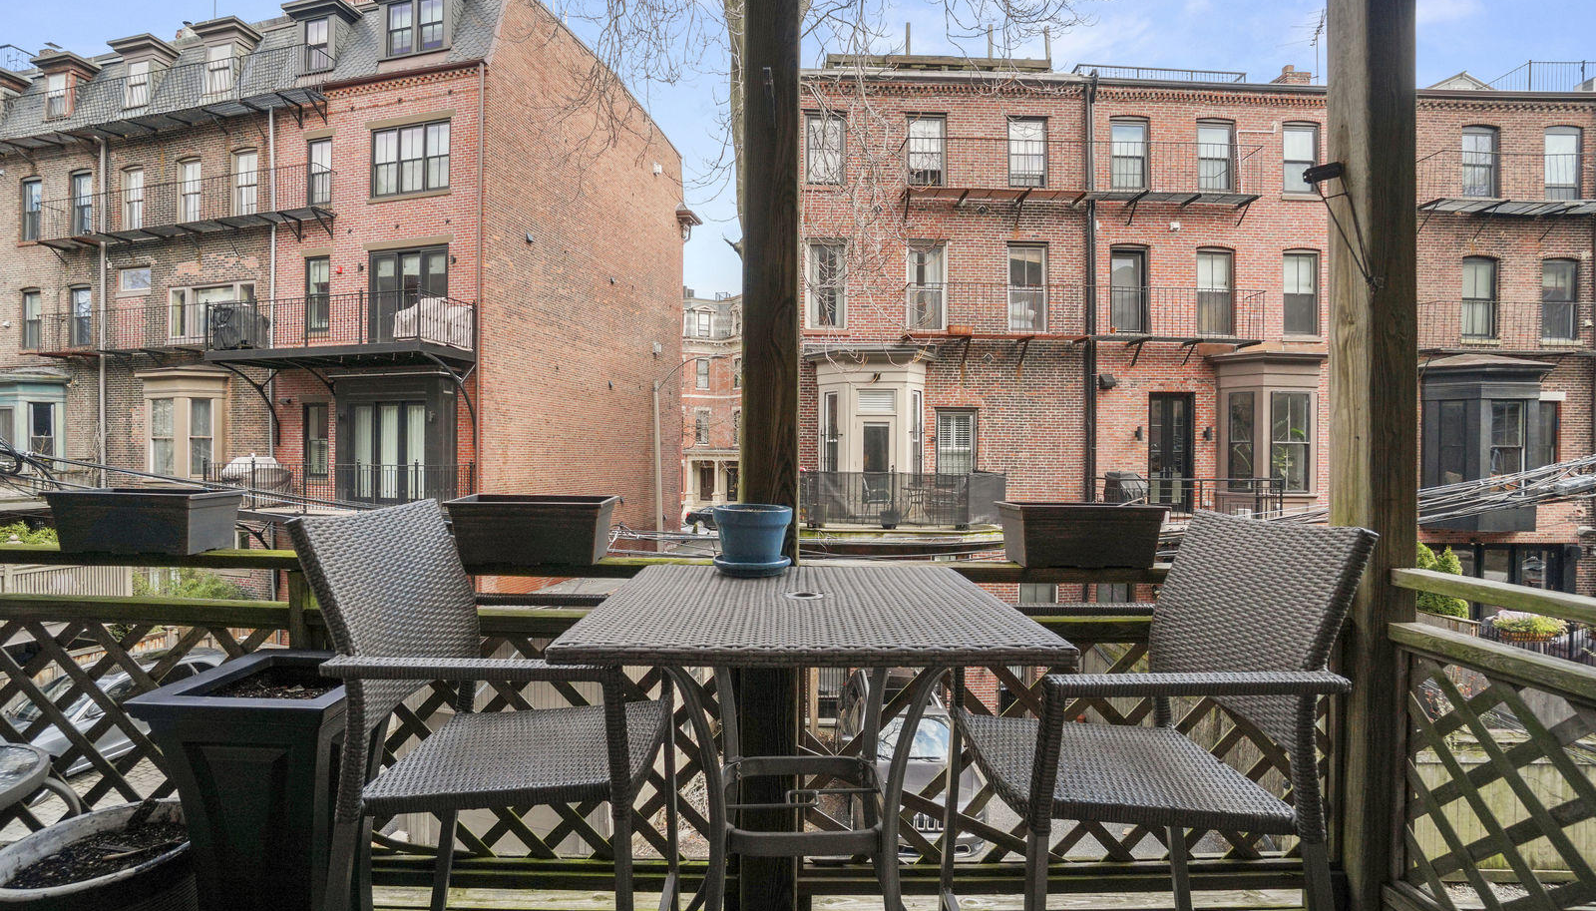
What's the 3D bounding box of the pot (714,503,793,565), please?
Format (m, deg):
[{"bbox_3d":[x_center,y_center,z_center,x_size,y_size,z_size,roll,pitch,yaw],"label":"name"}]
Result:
[{"bbox_3d":[-0.106,0.200,1.585,0.188,0.150,0.188,0,0,0],"label":"pot"}]

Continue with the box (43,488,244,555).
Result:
[{"bbox_3d":[-1.825,0.186,1.872,0.403,0.165,0.192,0,0,0],"label":"box"}]

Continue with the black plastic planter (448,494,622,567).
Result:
[{"bbox_3d":[-0.709,0.201,1.812,0.403,0.165,0.192,0,0,-2],"label":"black plastic planter"}]

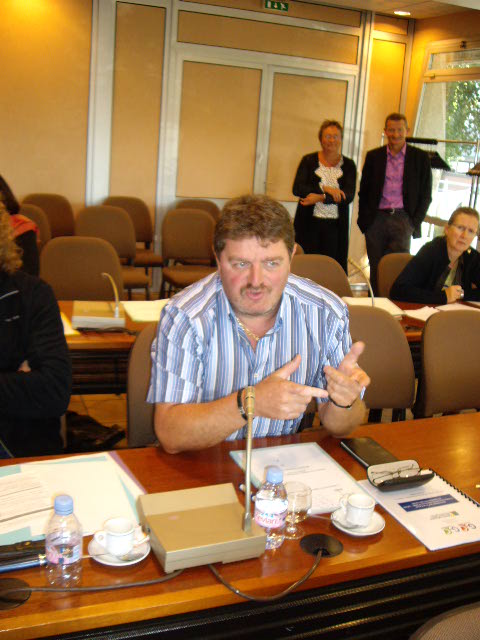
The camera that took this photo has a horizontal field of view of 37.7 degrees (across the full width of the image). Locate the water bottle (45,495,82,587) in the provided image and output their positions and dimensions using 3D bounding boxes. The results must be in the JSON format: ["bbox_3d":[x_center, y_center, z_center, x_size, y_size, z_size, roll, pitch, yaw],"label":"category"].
[{"bbox_3d":[-0.297,0.369,1.187,0.061,0.155,0.061,-1,15,-19],"label":"water bottle"}]

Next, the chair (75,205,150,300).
[{"bbox_3d":[-0.975,-0.394,5.318,0.470,0.870,0.540,-2,15,-21],"label":"chair"}]

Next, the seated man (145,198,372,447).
[{"bbox_3d":[-0.038,0.327,1.918,0.560,1.340,0.800,1,14,-11],"label":"seated man"}]

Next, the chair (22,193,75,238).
[{"bbox_3d":[-1.598,-0.607,5.980,0.470,0.870,0.540,-2,15,-21],"label":"chair"}]

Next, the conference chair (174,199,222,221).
[{"bbox_3d":[-0.328,-0.635,6.422,0.470,0.870,0.540,-2,15,-21],"label":"conference chair"}]

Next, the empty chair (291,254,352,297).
[{"bbox_3d":[0.441,0.148,3.583,0.470,0.870,0.540,-1,15,-18],"label":"empty chair"}]

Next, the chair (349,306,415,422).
[{"bbox_3d":[0.529,0.450,2.470,0.490,0.900,0.570,-1,15,-21],"label":"chair"}]

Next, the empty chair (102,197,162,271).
[{"bbox_3d":[-0.975,-0.643,6.380,0.490,0.900,0.570,-1,15,-21],"label":"empty chair"}]

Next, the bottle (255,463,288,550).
[{"bbox_3d":[0.061,0.337,1.288,0.060,0.157,0.060,4,14,-1],"label":"bottle"}]

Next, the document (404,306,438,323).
[{"bbox_3d":[0.898,-0.028,3.304,0.210,0.012,0.297,-1,15,-21],"label":"document"}]

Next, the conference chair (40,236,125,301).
[{"bbox_3d":[-0.809,0.046,3.707,0.490,0.900,0.570,-1,15,-21],"label":"conference chair"}]

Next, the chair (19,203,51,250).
[{"bbox_3d":[-1.540,-0.354,5.016,0.470,0.870,0.540,-2,15,-21],"label":"chair"}]

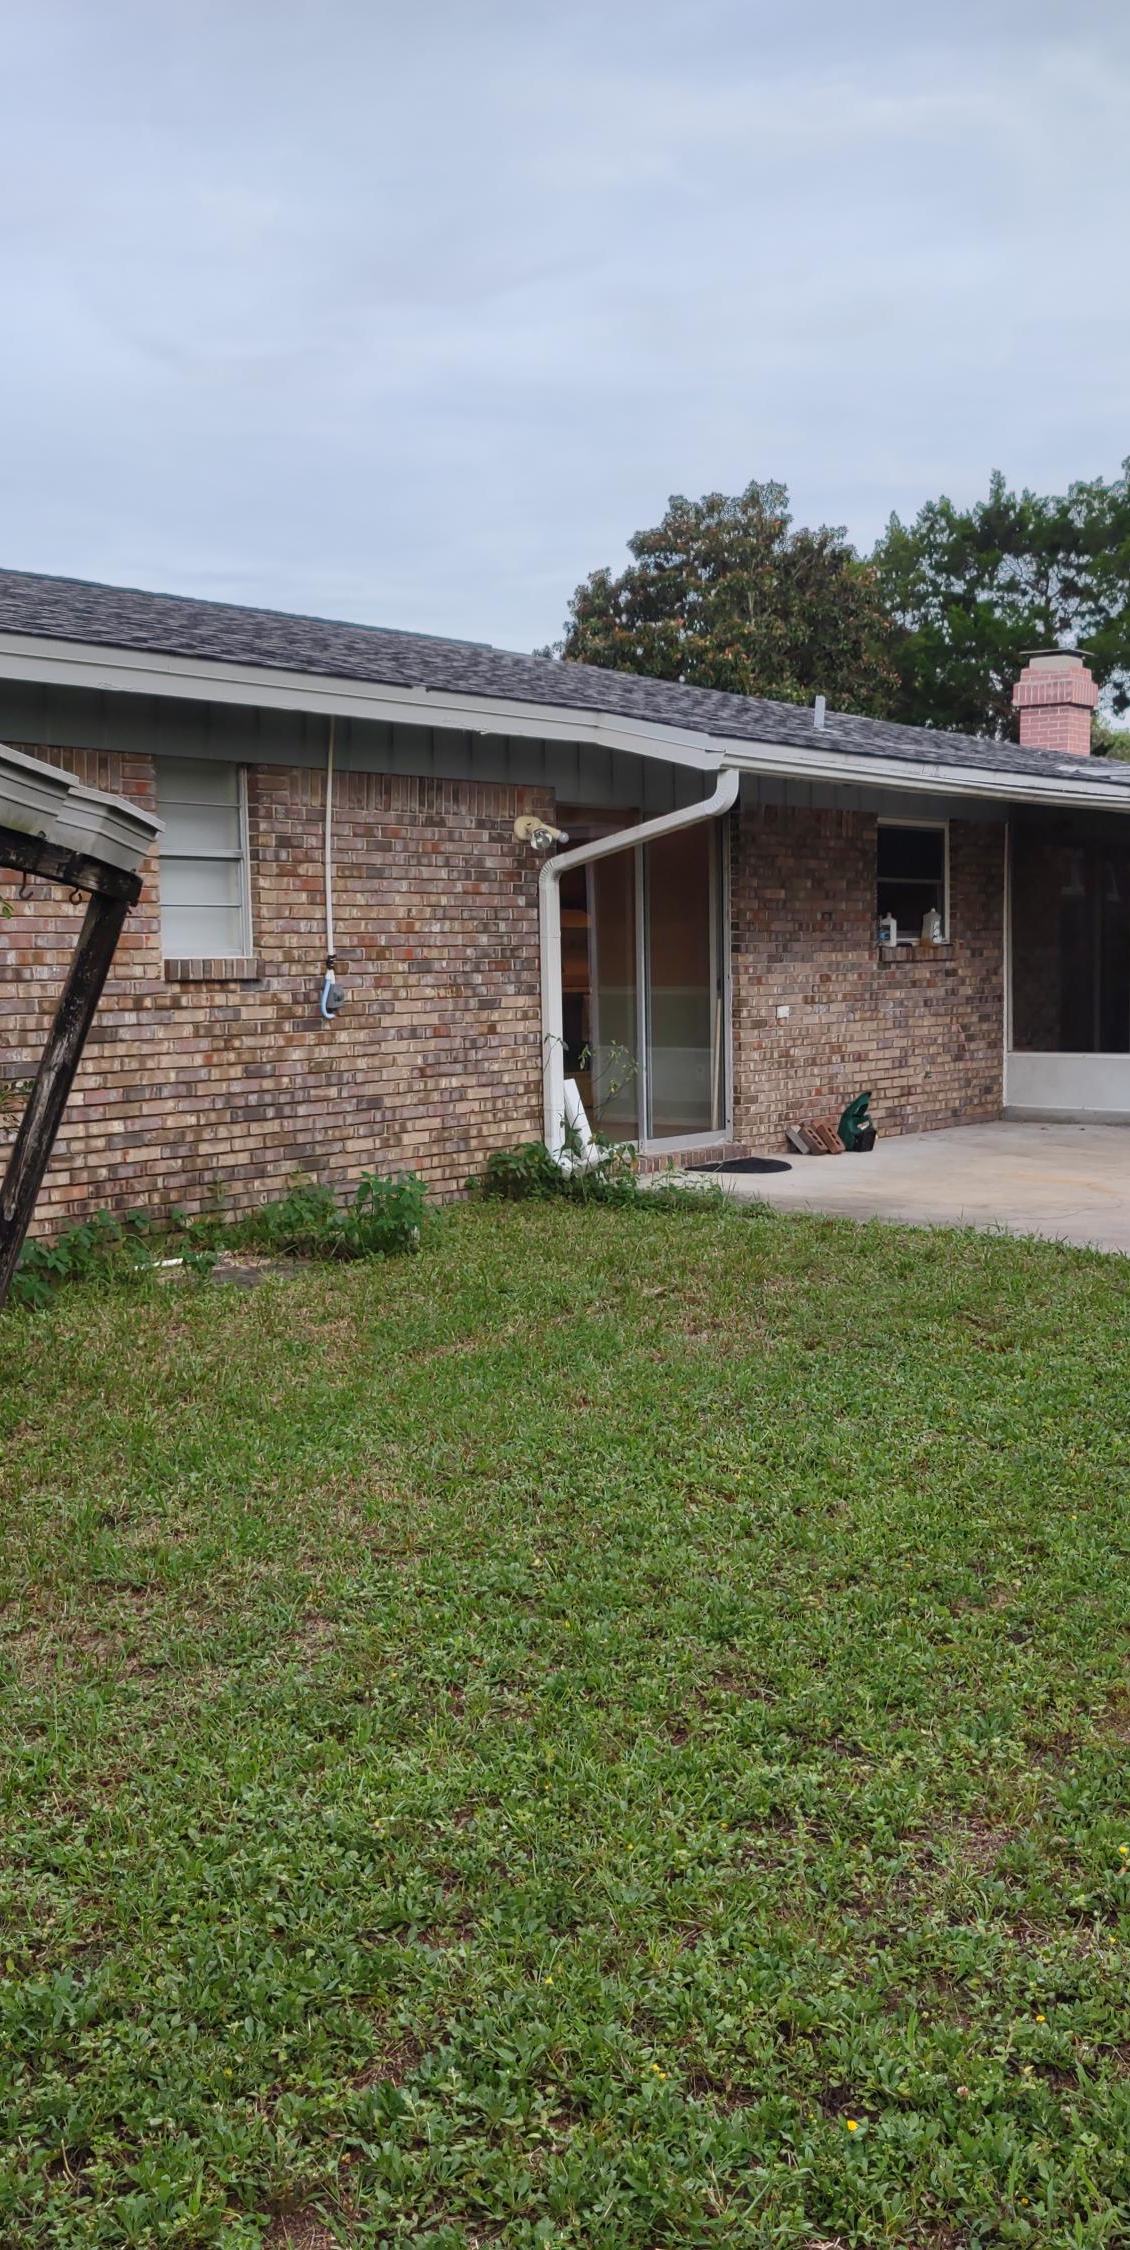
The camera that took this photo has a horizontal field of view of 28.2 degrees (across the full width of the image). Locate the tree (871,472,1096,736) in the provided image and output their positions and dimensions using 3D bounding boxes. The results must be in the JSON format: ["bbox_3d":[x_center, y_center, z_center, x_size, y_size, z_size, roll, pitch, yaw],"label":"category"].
[{"bbox_3d":[7.044,-6.311,37.595,4.900,8.970,4.900,0,5,0],"label":"tree"}]

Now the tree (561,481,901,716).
[{"bbox_3d":[2.514,-5.686,34.638,5.800,8.240,5.600,0,5,0],"label":"tree"}]

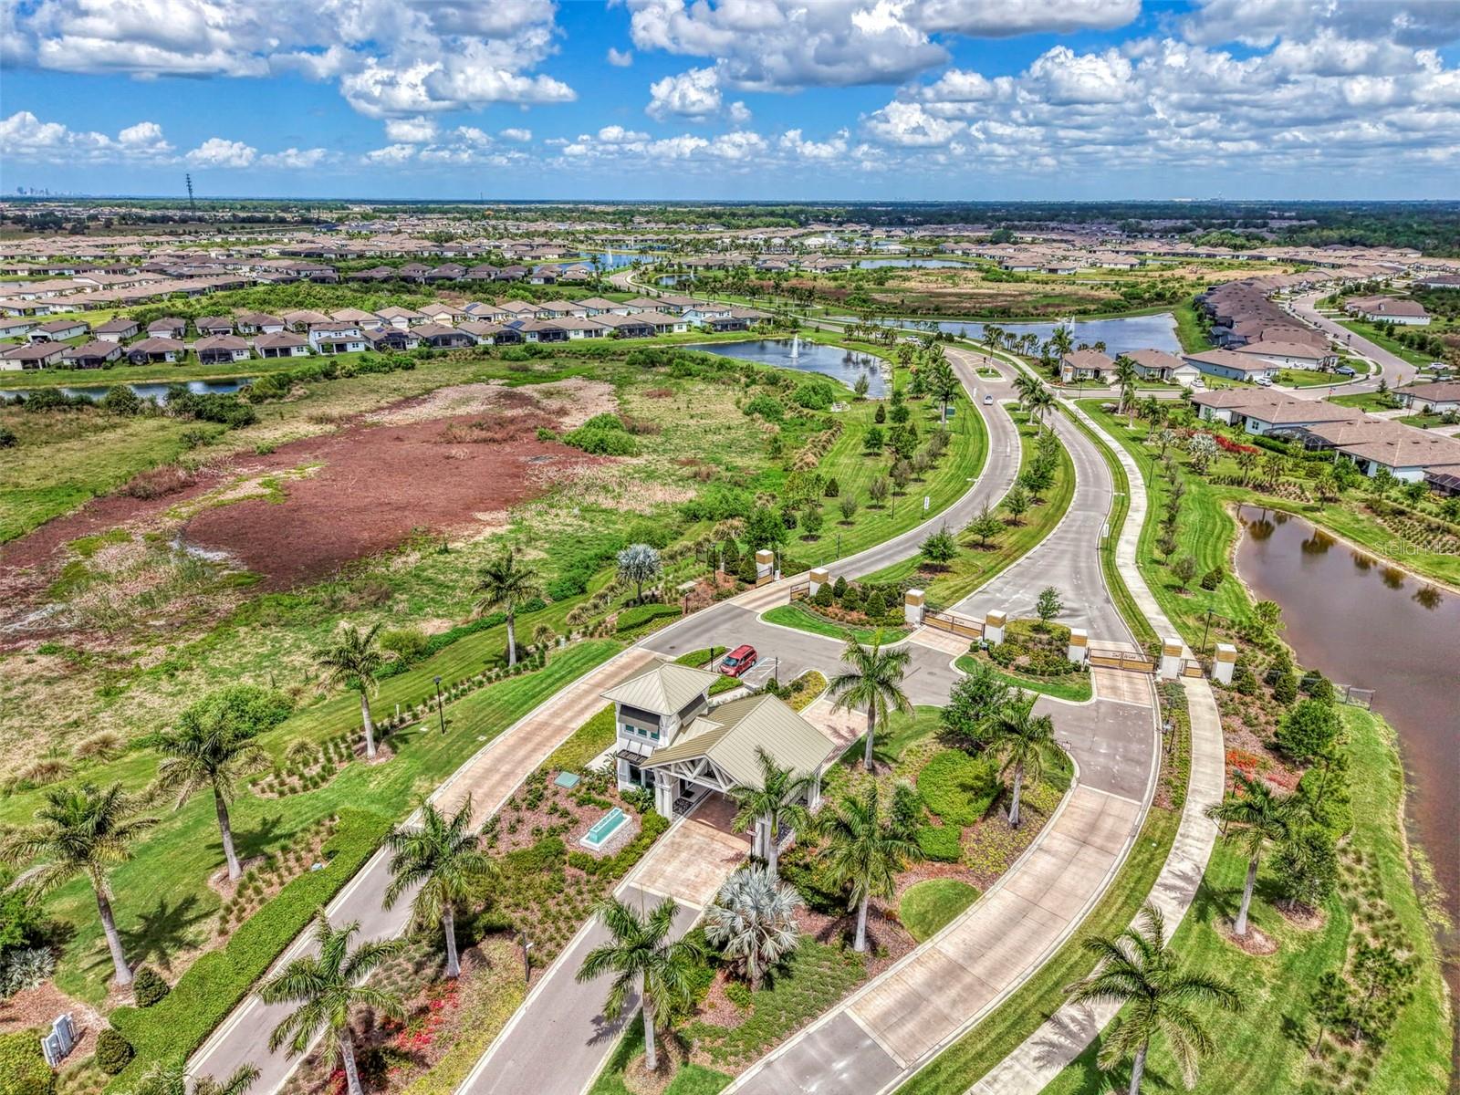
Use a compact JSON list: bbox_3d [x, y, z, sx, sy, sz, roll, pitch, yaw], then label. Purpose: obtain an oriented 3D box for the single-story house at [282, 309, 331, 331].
[{"bbox_3d":[-146.343,-78.792,350.729,12.800,5.700,22.000,-10,22,-28],"label":"single-story house"}]

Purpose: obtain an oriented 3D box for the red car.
[{"bbox_3d":[0.853,10.790,96.653,1.970,1.750,5.050,11,22,29],"label":"red car"}]

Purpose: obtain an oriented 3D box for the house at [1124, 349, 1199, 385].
[{"bbox_3d":[111.295,-47.241,261.153,12.600,5.700,23.500,2,19,5],"label":"house"}]

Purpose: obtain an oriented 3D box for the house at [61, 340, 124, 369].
[{"bbox_3d":[-166.467,-50.847,264.255,10.300,5.600,20.000,-6,20,-17],"label":"house"}]

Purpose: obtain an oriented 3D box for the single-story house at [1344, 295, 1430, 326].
[{"bbox_3d":[251.893,-91.618,389.422,20.000,6.800,32.000,6,20,17],"label":"single-story house"}]

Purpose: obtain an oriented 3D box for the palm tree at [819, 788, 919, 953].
[{"bbox_3d":[8.056,19.479,60.050,5.600,10.900,5.600,0,19,0],"label":"palm tree"}]

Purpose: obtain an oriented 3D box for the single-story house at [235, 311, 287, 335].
[{"bbox_3d":[-159.425,-77.263,345.685,13.000,5.500,20.000,-8,21,-23],"label":"single-story house"}]

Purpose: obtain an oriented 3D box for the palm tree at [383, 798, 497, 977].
[{"bbox_3d":[-16.288,20.083,58.056,6.300,11.100,6.300,0,19,0],"label":"palm tree"}]

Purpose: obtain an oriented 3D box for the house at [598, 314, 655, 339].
[{"bbox_3d":[-36.696,-75.965,342.628,12.400,5.500,22.000,-11,22,-29],"label":"house"}]

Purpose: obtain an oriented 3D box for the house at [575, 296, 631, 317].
[{"bbox_3d":[-50.254,-95.698,401.766,12.200,5.600,22.000,-10,22,-27],"label":"house"}]

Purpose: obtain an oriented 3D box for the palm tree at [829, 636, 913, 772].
[{"bbox_3d":[10.695,12.137,77.215,6.370,10.650,6.370,0,19,0],"label":"palm tree"}]

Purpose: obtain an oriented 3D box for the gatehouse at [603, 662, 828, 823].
[{"bbox_3d":[-1.208,14.191,73.034,15.230,9.460,9.750,10,22,27],"label":"gatehouse"}]

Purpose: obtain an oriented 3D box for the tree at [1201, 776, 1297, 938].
[{"bbox_3d":[30.331,18.364,59.579,5.360,10.460,5.360,0,19,0],"label":"tree"}]

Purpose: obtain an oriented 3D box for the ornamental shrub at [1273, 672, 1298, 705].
[{"bbox_3d":[50.024,12.408,90.603,2.000,2.800,2.000,0,19,0],"label":"ornamental shrub"}]

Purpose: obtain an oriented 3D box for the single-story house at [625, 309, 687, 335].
[{"bbox_3d":[-24.943,-78.615,350.918,12.800,5.700,21.500,-10,22,-27],"label":"single-story house"}]

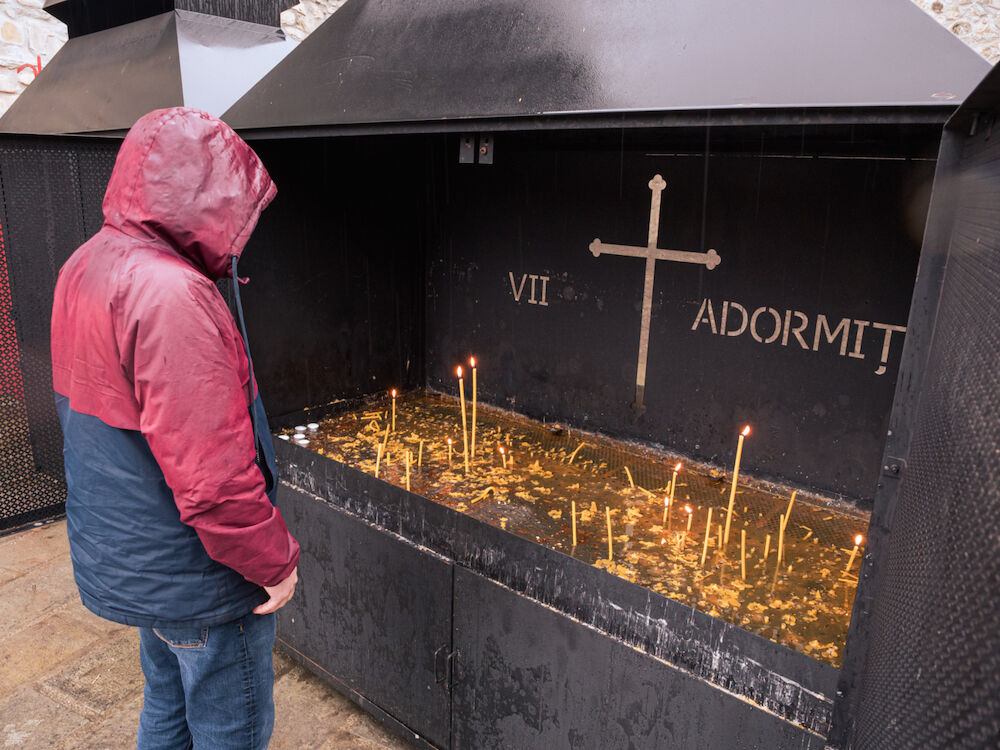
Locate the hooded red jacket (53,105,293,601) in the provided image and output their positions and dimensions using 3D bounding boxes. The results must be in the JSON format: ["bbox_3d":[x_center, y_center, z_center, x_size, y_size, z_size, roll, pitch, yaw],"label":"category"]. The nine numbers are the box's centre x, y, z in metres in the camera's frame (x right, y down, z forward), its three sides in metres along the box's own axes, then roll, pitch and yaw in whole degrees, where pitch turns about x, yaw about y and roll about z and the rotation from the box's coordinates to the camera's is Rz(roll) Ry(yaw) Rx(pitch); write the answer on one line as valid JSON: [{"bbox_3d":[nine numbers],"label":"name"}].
[{"bbox_3d":[-0.609,-0.043,1.324,0.430,0.880,0.570,-13,21,-42],"label":"hooded red jacket"}]

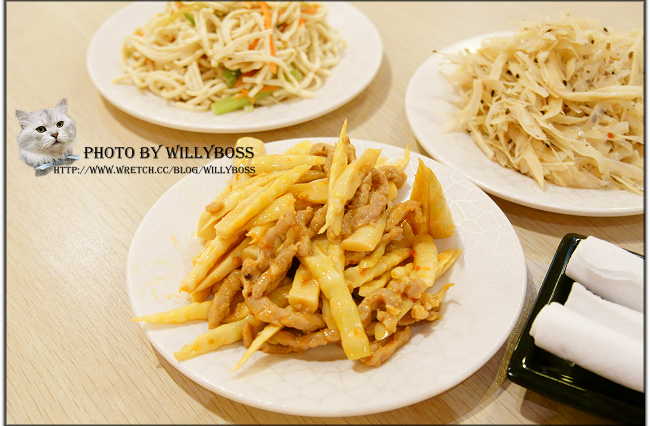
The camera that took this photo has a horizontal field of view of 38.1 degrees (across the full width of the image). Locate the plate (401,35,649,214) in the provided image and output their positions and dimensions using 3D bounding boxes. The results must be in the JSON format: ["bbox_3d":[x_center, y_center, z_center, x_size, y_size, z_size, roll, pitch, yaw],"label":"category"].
[{"bbox_3d":[0.166,-0.061,0.652,0.222,0.025,0.222,0,40,0],"label":"plate"}]

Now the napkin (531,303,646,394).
[{"bbox_3d":[0.169,0.082,0.470,0.130,0.027,0.029,23,45,24],"label":"napkin"}]

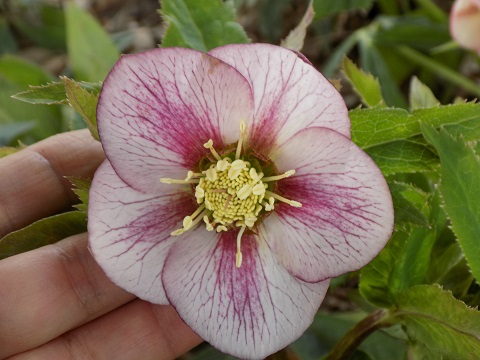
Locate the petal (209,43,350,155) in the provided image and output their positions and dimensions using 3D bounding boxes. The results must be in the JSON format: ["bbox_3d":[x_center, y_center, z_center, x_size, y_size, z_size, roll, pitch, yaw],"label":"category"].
[{"bbox_3d":[0.008,-0.017,0.188,0.035,0.030,0.009,30,16,0],"label":"petal"}]

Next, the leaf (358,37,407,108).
[{"bbox_3d":[0.046,-0.036,0.270,0.009,0.006,0.029,-28,69,12],"label":"leaf"}]

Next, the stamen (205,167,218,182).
[{"bbox_3d":[-0.006,-0.001,0.181,0.002,0.004,0.003,-16,43,-2],"label":"stamen"}]

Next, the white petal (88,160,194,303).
[{"bbox_3d":[-0.020,0.011,0.188,0.030,0.034,0.009,-30,0,-15],"label":"white petal"}]

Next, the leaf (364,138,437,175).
[{"bbox_3d":[0.040,-0.007,0.203,0.019,0.008,0.009,-3,60,-6],"label":"leaf"}]

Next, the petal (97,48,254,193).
[{"bbox_3d":[-0.016,-0.015,0.188,0.035,0.033,0.009,-49,14,0],"label":"petal"}]

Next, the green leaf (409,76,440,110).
[{"bbox_3d":[0.054,-0.025,0.242,0.007,0.012,0.005,-22,25,14],"label":"green leaf"}]

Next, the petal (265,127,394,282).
[{"bbox_3d":[0.020,0.006,0.188,0.032,0.034,0.009,21,0,15],"label":"petal"}]

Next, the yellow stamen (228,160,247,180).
[{"bbox_3d":[-0.001,-0.002,0.179,0.004,0.005,0.004,6,36,0],"label":"yellow stamen"}]

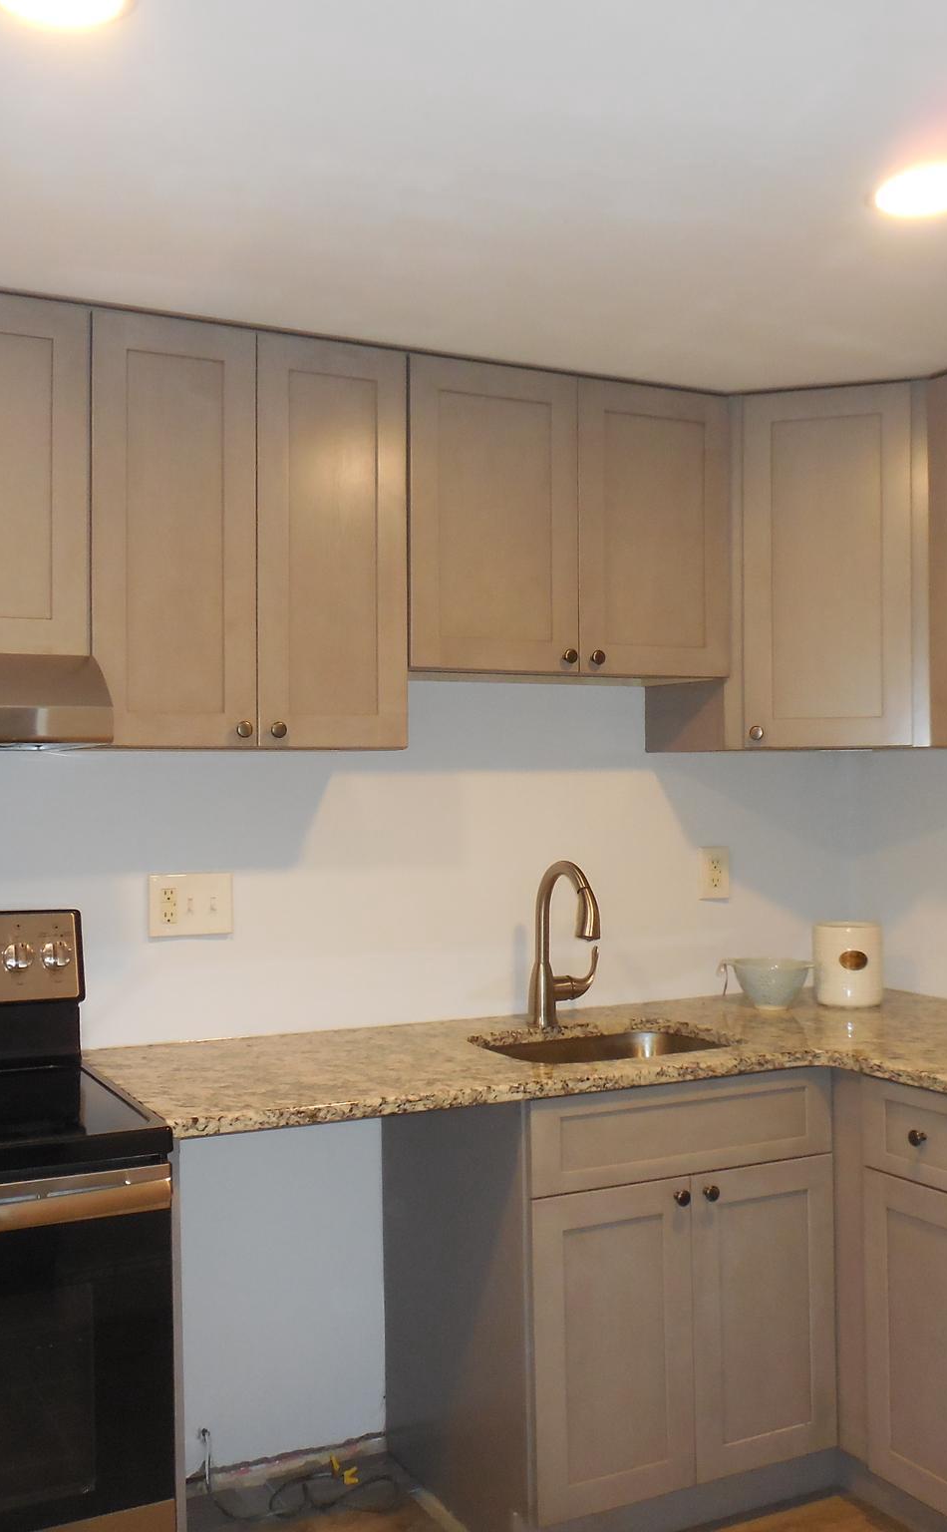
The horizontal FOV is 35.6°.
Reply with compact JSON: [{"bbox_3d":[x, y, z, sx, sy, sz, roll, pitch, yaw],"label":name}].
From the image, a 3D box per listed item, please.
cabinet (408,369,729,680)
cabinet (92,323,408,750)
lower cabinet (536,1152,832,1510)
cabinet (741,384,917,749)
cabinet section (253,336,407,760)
[{"bbox_3d":[0.140,-0.494,3.178,0.762,0.610,0.320,0,-1,-27],"label":"cabinet"},{"bbox_3d":[-0.469,-0.416,2.862,0.611,0.766,0.320,0,-1,-27],"label":"cabinet"},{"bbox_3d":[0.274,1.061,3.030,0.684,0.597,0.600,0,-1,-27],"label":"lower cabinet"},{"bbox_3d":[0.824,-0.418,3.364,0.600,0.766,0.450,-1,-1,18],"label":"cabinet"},{"bbox_3d":[-0.334,-0.418,2.926,0.305,0.770,0.320,0,-1,-27],"label":"cabinet section"}]

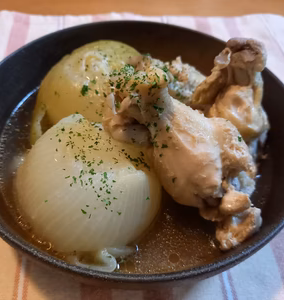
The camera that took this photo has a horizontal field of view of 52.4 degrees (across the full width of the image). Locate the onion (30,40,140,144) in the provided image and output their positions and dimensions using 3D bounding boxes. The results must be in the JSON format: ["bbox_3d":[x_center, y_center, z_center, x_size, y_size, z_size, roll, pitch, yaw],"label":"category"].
[{"bbox_3d":[-0.035,-0.038,0.201,0.078,0.066,0.078,2,51,-3],"label":"onion"}]

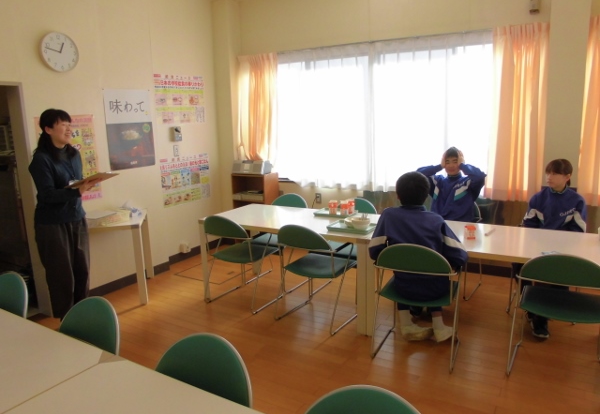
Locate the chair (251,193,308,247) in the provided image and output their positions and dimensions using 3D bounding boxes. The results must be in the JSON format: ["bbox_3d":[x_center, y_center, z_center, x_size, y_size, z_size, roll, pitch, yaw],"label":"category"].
[{"bbox_3d":[-0.211,0.315,4.305,0.500,0.790,0.550,5,13,31],"label":"chair"}]

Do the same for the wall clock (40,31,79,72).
[{"bbox_3d":[-1.900,-1.224,3.571,0.050,0.298,0.298,5,13,31],"label":"wall clock"}]

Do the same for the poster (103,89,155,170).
[{"bbox_3d":[-1.577,-0.724,4.231,0.012,0.720,0.510,5,13,31],"label":"poster"}]

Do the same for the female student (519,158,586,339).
[{"bbox_3d":[1.847,0.255,3.305,0.460,1.170,0.800,5,13,31],"label":"female student"}]

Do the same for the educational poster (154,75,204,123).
[{"bbox_3d":[-1.241,-1.122,4.738,0.012,0.505,0.700,5,13,31],"label":"educational poster"}]

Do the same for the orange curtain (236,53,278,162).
[{"bbox_3d":[-0.449,-1.071,5.187,0.550,1.305,0.110,5,13,31],"label":"orange curtain"}]

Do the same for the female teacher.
[{"bbox_3d":[-1.766,0.102,3.380,0.460,1.640,0.470,-1,11,3],"label":"female teacher"}]

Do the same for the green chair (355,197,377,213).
[{"bbox_3d":[0.397,0.367,3.943,0.500,0.790,0.550,5,13,31],"label":"green chair"}]

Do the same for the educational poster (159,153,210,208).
[{"bbox_3d":[-1.219,-0.292,4.894,0.012,0.505,0.700,5,13,31],"label":"educational poster"}]

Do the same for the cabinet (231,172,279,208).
[{"bbox_3d":[-0.507,0.073,5.312,0.475,0.905,0.270,5,13,31],"label":"cabinet"}]

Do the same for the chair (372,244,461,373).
[{"bbox_3d":[0.778,0.557,2.891,0.500,0.790,0.550,4,12,26],"label":"chair"}]

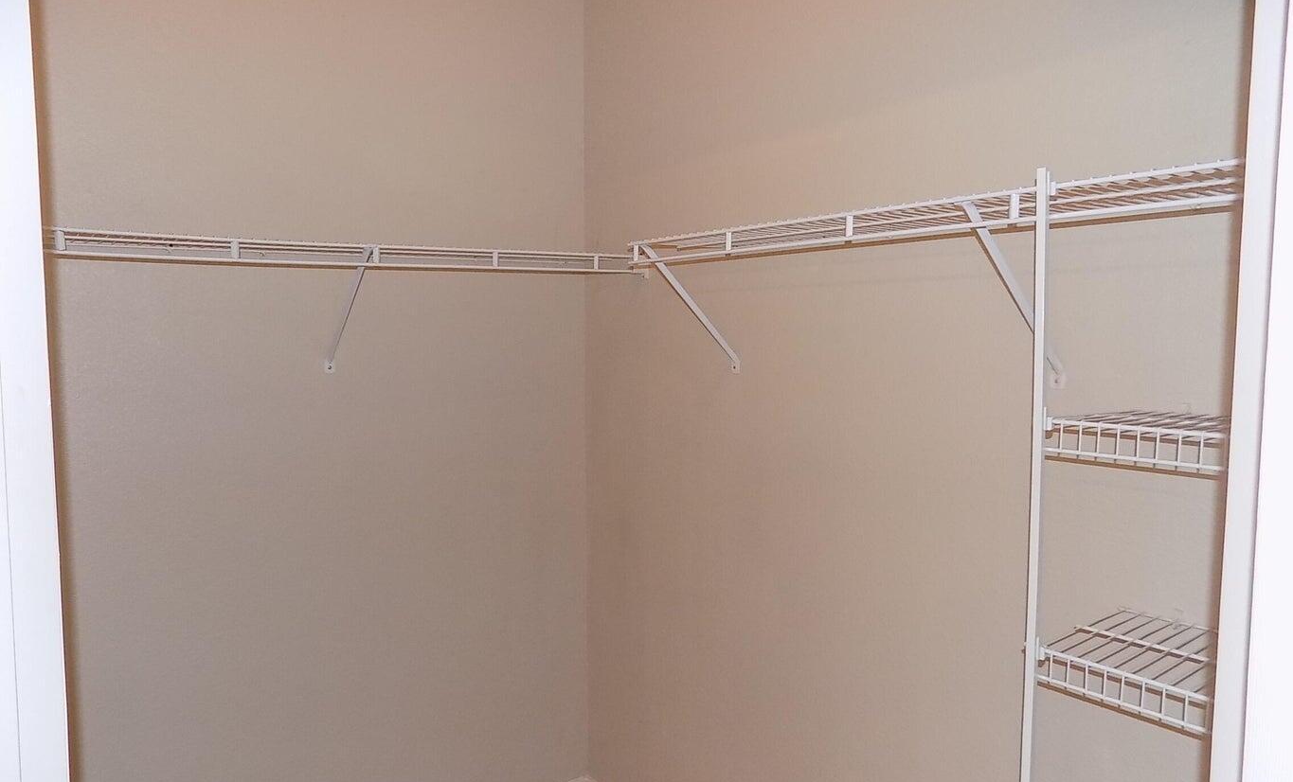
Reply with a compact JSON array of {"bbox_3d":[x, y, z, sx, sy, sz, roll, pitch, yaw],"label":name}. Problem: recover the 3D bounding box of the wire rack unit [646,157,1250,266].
[{"bbox_3d":[0.494,-0.292,1.562,0.305,0.050,1.372,-4,5,-38],"label":"wire rack unit"}]

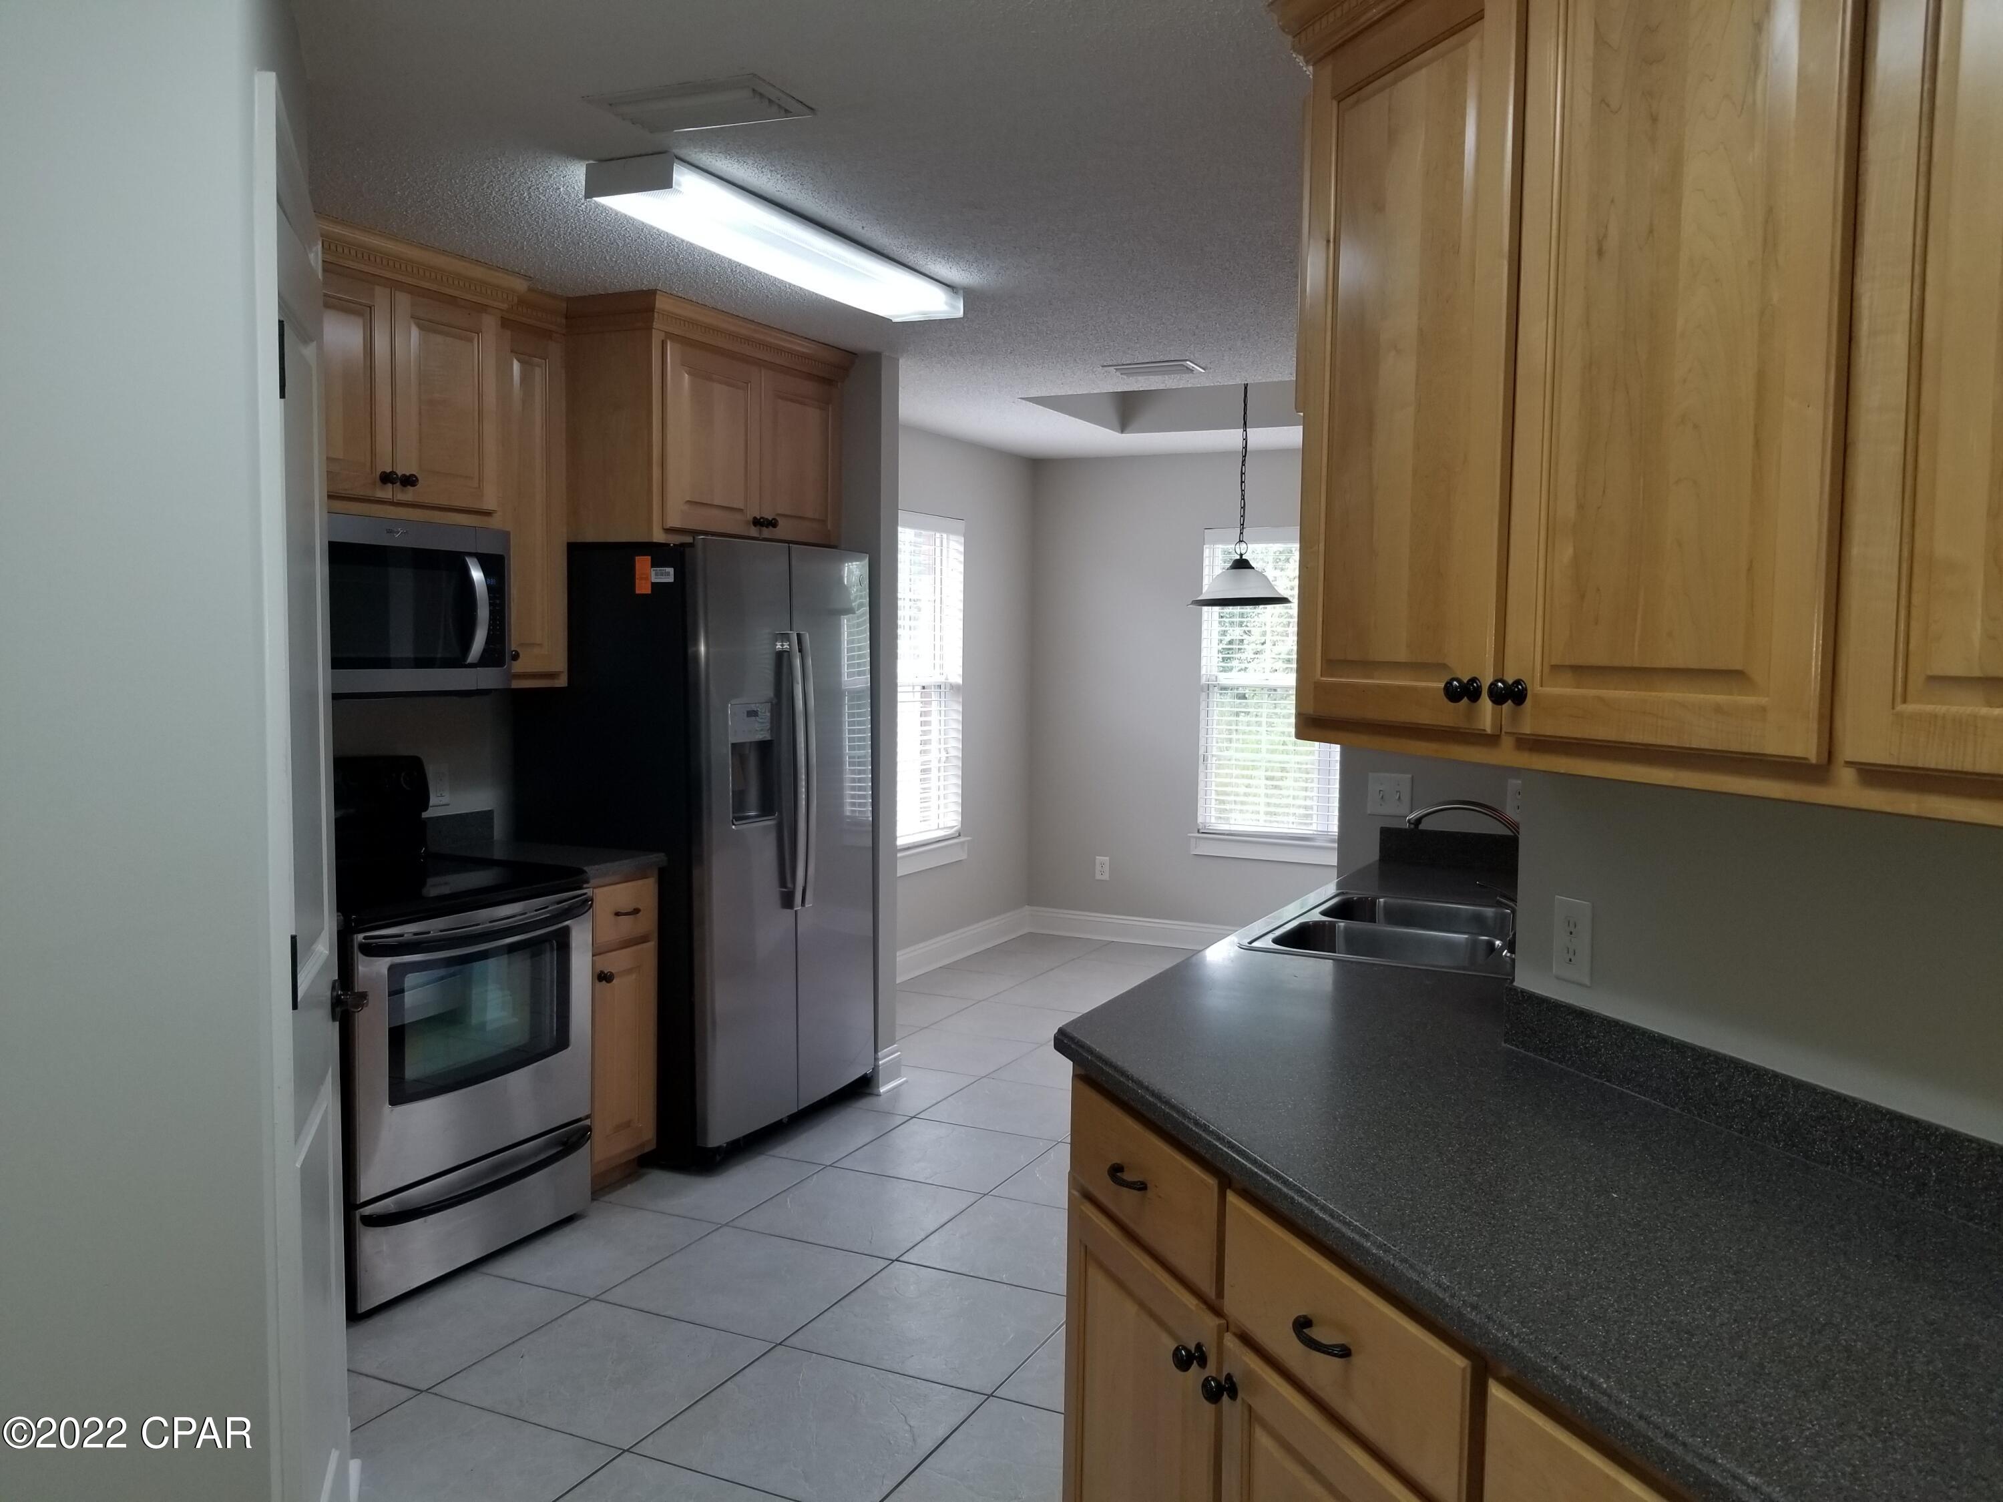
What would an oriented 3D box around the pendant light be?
[{"bbox_3d":[0.951,-1.053,5.921,0.410,0.955,0.410,2,4,26],"label":"pendant light"}]

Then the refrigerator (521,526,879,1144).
[{"bbox_3d":[-0.907,0.274,4.701,0.770,1.785,0.910,2,4,26],"label":"refrigerator"}]

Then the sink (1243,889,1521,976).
[{"bbox_3d":[0.875,0.455,3.108,0.560,0.195,0.835,2,4,26],"label":"sink"}]

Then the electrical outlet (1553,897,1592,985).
[{"bbox_3d":[0.777,0.259,2.048,0.008,0.114,0.071,-1,4,-18],"label":"electrical outlet"}]

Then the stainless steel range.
[{"bbox_3d":[-1.494,0.633,3.700,0.705,1.185,0.760,2,4,26],"label":"stainless steel range"}]

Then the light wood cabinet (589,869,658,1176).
[{"bbox_3d":[-1.299,0.759,4.203,0.625,0.874,0.300,2,4,26],"label":"light wood cabinet"}]

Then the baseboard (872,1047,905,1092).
[{"bbox_3d":[-0.385,1.075,5.114,0.050,0.142,0.180,2,4,26],"label":"baseboard"}]

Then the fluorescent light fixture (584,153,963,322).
[{"bbox_3d":[-0.466,-1.168,3.530,0.205,0.075,1.245,2,4,26],"label":"fluorescent light fixture"}]

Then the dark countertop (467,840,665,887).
[{"bbox_3d":[-1.282,0.303,4.168,0.655,0.040,0.300,2,4,26],"label":"dark countertop"}]

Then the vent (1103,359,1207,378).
[{"bbox_3d":[0.536,-1.308,5.196,0.315,0.020,0.240,2,4,26],"label":"vent"}]

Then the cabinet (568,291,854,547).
[{"bbox_3d":[-0.987,-0.942,4.672,0.650,0.675,0.985,2,4,26],"label":"cabinet"}]

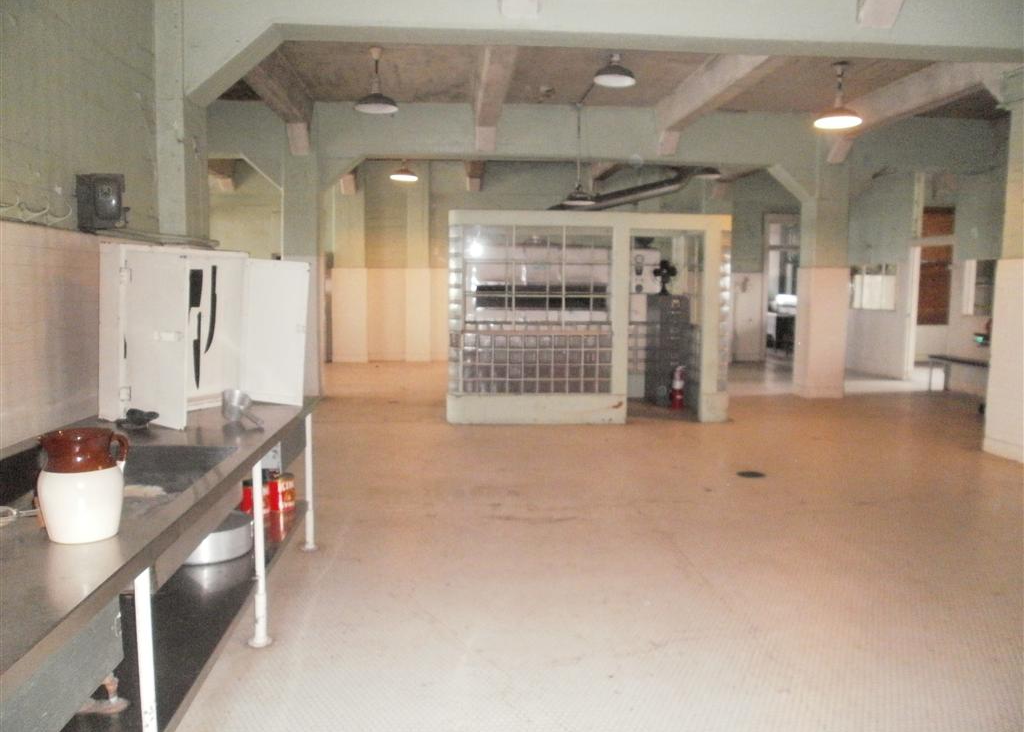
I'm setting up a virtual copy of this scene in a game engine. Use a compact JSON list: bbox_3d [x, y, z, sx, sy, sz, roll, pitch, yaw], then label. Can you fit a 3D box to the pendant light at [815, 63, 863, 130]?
[{"bbox_3d":[3.217,-2.667,7.567,0.440,0.634,0.440,0,6,-5],"label":"pendant light"}]

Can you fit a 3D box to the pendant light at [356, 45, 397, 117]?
[{"bbox_3d":[-1.262,-2.667,7.188,0.410,0.598,0.410,0,6,-5],"label":"pendant light"}]

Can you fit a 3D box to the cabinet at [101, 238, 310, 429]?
[{"bbox_3d":[-1.488,-0.168,3.719,0.520,0.818,0.780,5,8,33],"label":"cabinet"}]

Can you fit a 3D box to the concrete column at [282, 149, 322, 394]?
[{"bbox_3d":[-2.591,-1.098,9.643,0.420,3.074,0.420,0,6,-5],"label":"concrete column"}]

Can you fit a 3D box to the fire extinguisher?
[{"bbox_3d":[1.973,0.258,9.169,0.165,0.515,0.165,2,6,12],"label":"fire extinguisher"}]

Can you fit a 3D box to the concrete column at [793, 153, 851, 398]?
[{"bbox_3d":[3.922,-1.132,9.786,0.444,3.090,0.436,0,7,-5],"label":"concrete column"}]

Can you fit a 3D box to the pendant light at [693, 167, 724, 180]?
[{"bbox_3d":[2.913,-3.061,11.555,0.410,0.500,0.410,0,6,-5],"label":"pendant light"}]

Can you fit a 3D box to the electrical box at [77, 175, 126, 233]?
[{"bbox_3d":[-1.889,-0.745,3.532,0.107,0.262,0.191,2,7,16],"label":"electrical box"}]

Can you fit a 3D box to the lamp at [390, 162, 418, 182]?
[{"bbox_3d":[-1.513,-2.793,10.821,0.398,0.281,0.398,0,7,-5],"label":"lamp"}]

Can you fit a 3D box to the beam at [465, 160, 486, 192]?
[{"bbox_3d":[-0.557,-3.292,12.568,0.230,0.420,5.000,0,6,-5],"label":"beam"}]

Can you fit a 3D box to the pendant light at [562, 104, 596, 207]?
[{"bbox_3d":[0.790,-2.480,8.968,0.390,1.182,0.390,0,7,-5],"label":"pendant light"}]

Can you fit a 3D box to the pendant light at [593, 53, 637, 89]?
[{"bbox_3d":[0.925,-2.681,6.896,0.382,0.243,0.382,0,7,-5],"label":"pendant light"}]

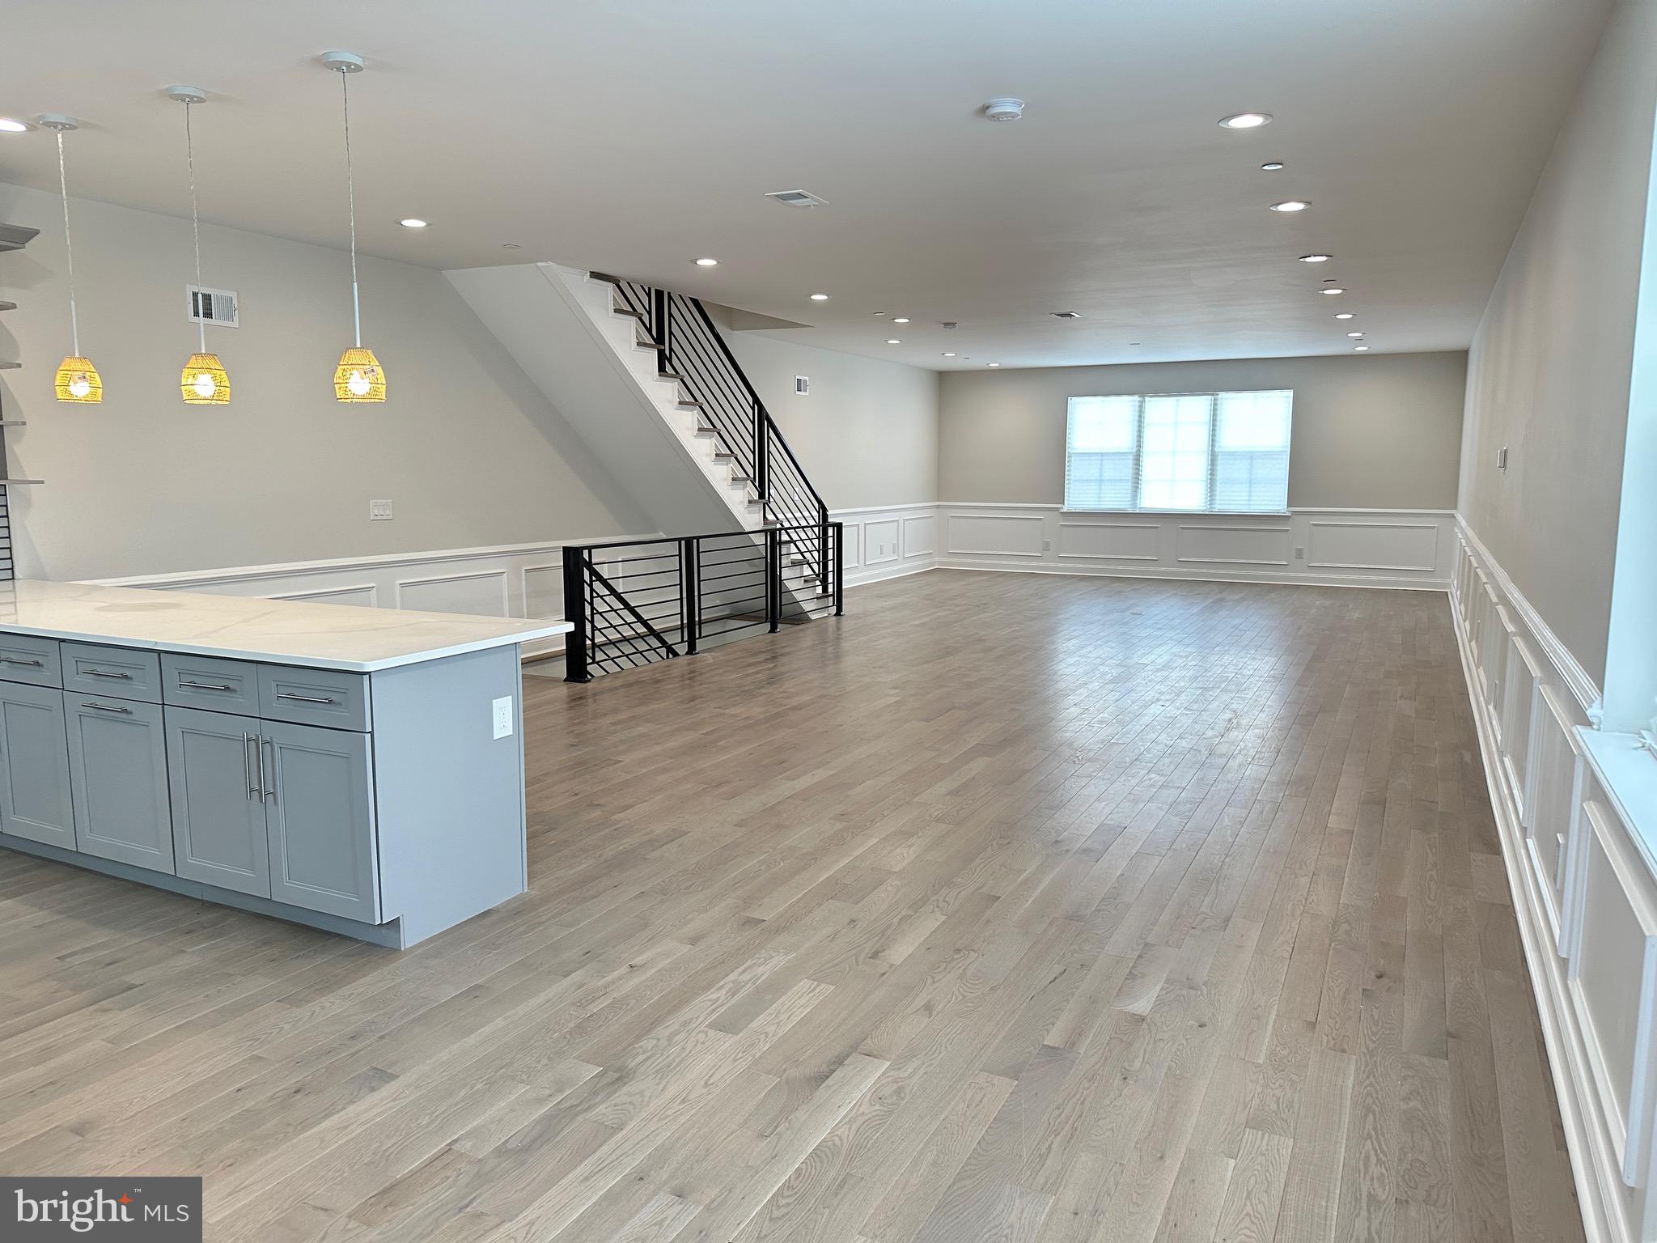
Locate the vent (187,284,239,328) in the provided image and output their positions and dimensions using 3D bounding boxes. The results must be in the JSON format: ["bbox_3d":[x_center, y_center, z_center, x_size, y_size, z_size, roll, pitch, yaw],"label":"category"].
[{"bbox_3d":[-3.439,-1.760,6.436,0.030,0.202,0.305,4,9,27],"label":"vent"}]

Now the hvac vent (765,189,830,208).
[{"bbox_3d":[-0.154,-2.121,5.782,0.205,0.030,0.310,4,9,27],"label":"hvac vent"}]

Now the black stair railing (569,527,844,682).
[{"bbox_3d":[-0.809,-0.276,9.496,0.110,0.915,4.000,4,9,27],"label":"black stair railing"}]

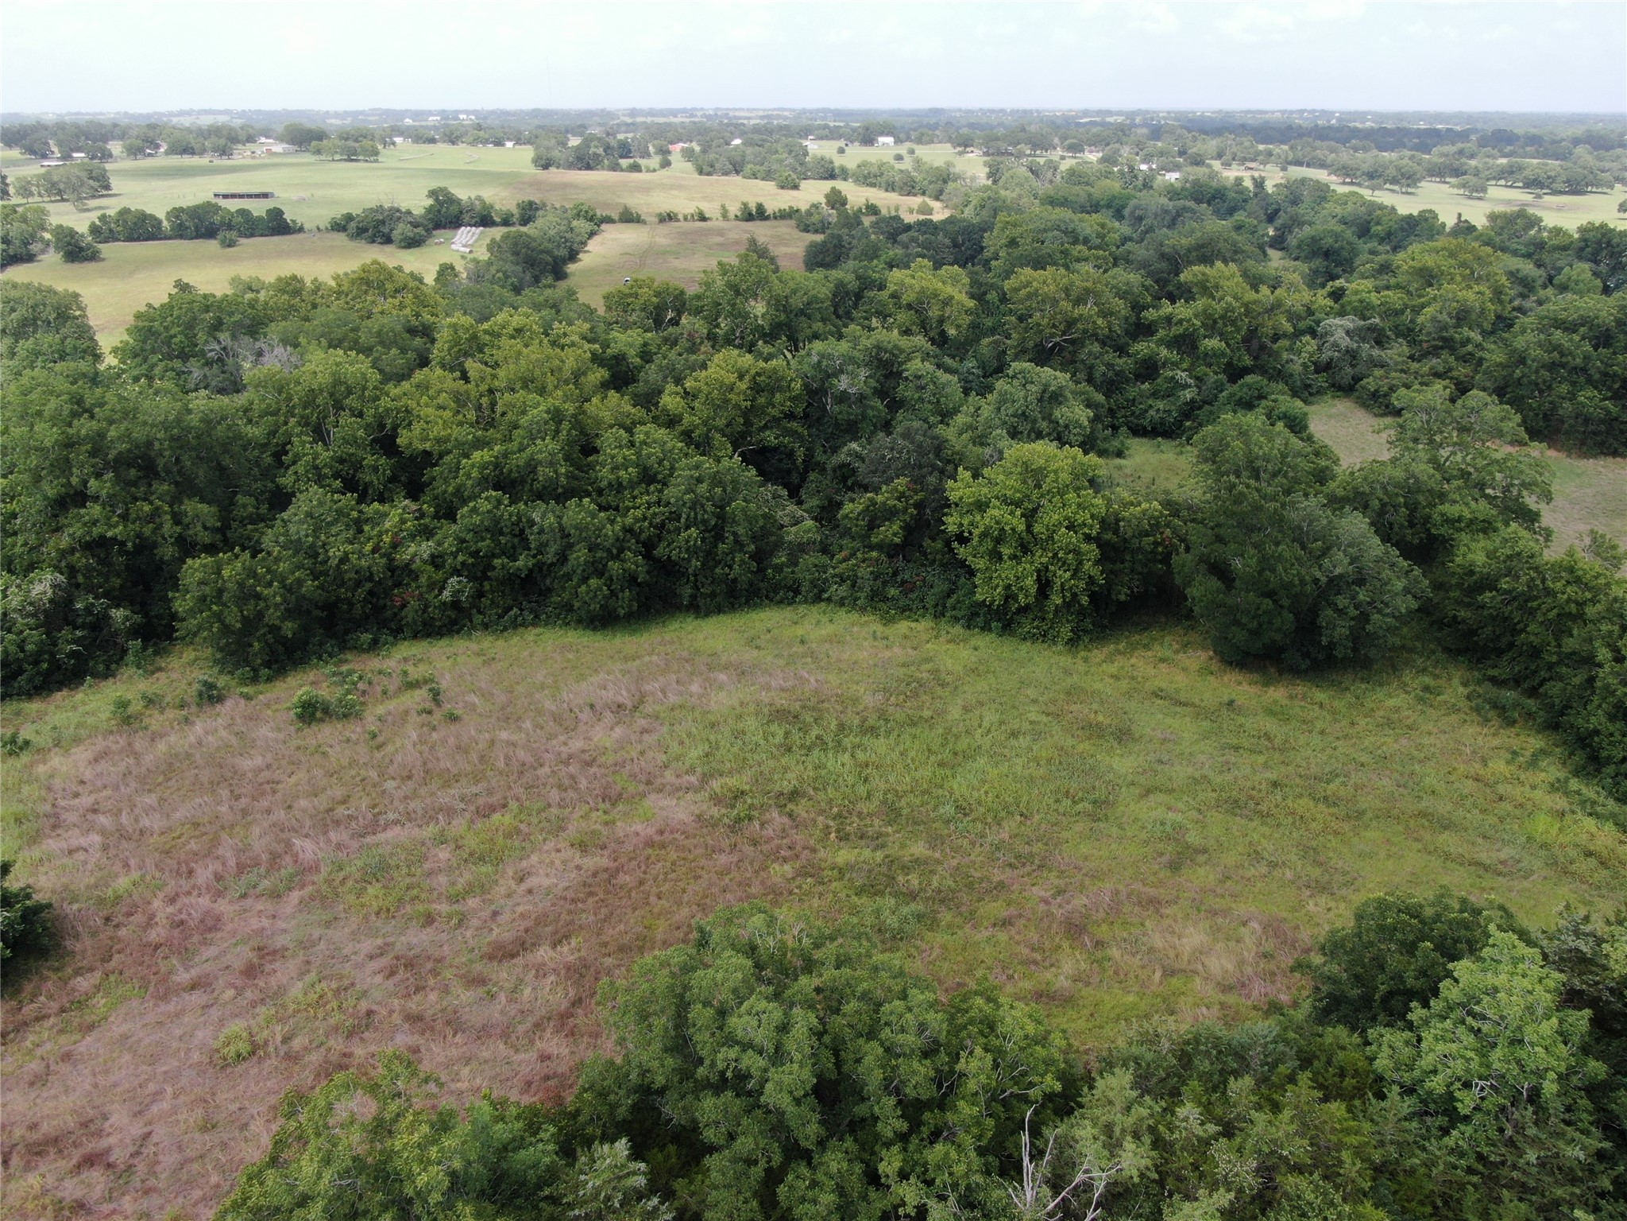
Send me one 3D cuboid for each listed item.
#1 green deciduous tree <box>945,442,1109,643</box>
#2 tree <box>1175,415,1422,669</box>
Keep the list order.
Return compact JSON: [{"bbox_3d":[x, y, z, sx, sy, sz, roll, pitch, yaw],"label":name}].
[{"bbox_3d":[17.140,-6.080,90.550,12.830,15.390,12.110,0,24,0],"label":"green deciduous tree"},{"bbox_3d":[37.670,-6.100,88.070,17.650,17.450,15.390,0,24,0],"label":"tree"}]

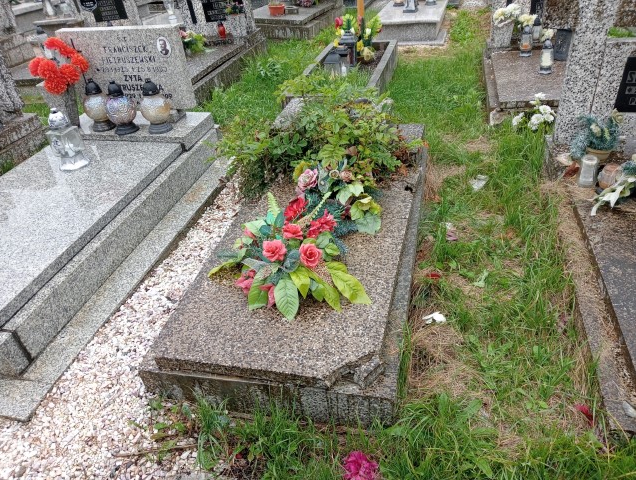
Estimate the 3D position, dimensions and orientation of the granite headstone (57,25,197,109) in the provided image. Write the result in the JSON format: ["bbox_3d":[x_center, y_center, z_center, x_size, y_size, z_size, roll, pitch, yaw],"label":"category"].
[{"bbox_3d":[-1.161,-1.038,3.153,0.768,0.476,0.082,4,34,12],"label":"granite headstone"}]

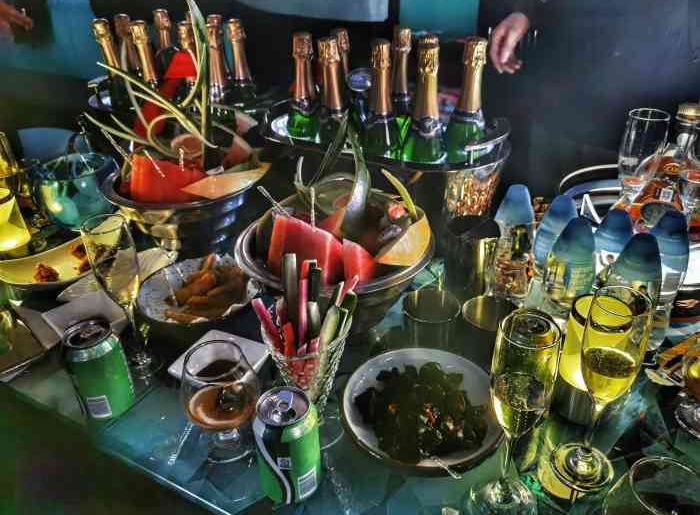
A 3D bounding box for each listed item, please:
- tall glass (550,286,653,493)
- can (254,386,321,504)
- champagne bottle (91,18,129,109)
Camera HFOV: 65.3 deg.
[{"bbox_3d":[0.261,0.142,0.566,0.064,0.222,0.064,-2,29,0],"label":"tall glass"},{"bbox_3d":[-0.065,0.200,0.580,0.066,0.116,0.066,-1,30,0],"label":"can"},{"bbox_3d":[-0.511,-0.371,1.245,0.088,0.316,0.088,-8,28,3],"label":"champagne bottle"}]

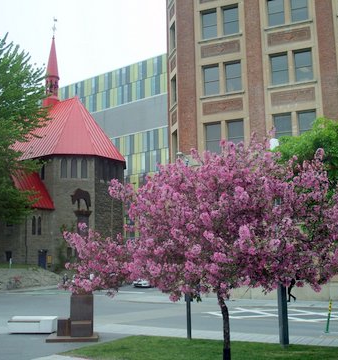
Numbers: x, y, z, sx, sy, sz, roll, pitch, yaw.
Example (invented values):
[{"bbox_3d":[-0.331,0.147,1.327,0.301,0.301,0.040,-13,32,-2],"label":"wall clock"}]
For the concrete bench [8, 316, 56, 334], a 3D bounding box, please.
[{"bbox_3d":[-4.042,4.356,15.730,1.320,0.420,0.620,-1,-10,0],"label":"concrete bench"}]

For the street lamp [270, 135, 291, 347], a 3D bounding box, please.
[{"bbox_3d":[2.663,1.420,12.669,0.240,4.970,0.240,-1,-10,0],"label":"street lamp"}]

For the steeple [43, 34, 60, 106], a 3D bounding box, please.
[{"bbox_3d":[-16.789,-15.481,75.979,2.100,10.200,2.100,-1,-10,0],"label":"steeple"}]

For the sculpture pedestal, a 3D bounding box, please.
[{"bbox_3d":[-2.514,3.597,14.041,1.280,1.280,1.150,0,-10,-4],"label":"sculpture pedestal"}]

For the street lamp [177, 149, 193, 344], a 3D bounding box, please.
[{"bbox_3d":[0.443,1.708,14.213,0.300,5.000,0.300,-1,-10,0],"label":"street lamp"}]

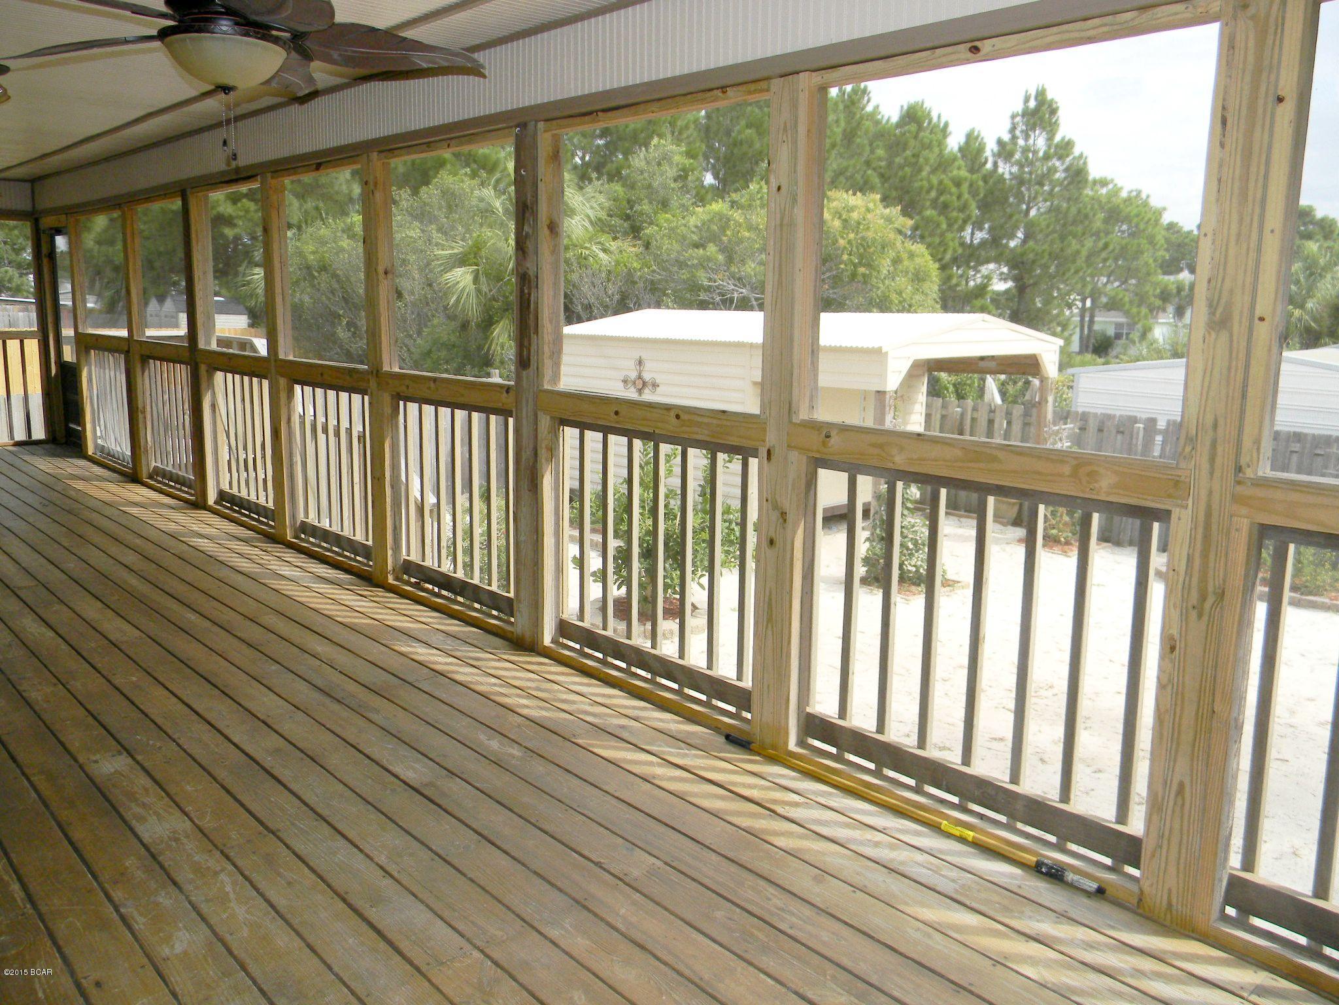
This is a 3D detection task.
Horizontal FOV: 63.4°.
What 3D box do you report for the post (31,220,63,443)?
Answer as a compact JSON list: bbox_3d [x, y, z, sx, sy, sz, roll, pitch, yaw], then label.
[{"bbox_3d":[-5.909,-1.606,10.286,0.120,2.090,0.140,-8,13,-41],"label":"post"}]

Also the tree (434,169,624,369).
[{"bbox_3d":[-2.355,-3.450,18.127,3.200,4.150,3.200,1,10,0],"label":"tree"}]

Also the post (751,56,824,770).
[{"bbox_3d":[0.361,-0.233,3.378,0.110,2.090,0.130,-8,13,-41],"label":"post"}]

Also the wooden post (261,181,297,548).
[{"bbox_3d":[-2.252,-0.810,6.260,0.110,2.090,0.120,-8,13,-41],"label":"wooden post"}]

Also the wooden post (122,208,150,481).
[{"bbox_3d":[-4.100,-1.207,8.335,0.110,2.090,0.120,-8,13,-41],"label":"wooden post"}]

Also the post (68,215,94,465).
[{"bbox_3d":[-5.090,-1.410,9.375,0.110,2.090,0.120,-8,13,-41],"label":"post"}]

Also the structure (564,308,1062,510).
[{"bbox_3d":[1.558,-1.446,14.445,3.560,2.190,5.870,-8,13,-41],"label":"structure"}]

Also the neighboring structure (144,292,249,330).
[{"bbox_3d":[-20.931,-8.090,48.000,3.800,2.600,4.200,-8,13,-41],"label":"neighboring structure"}]

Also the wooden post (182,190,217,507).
[{"bbox_3d":[-3.133,-1.003,7.235,0.120,2.090,0.120,-8,13,-41],"label":"wooden post"}]

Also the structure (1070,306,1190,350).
[{"bbox_3d":[28.365,-10.278,63.643,7.000,3.400,9.000,-8,13,-41],"label":"structure"}]

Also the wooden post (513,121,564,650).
[{"bbox_3d":[-0.527,-0.430,4.345,0.130,2.090,0.160,-8,13,-41],"label":"wooden post"}]

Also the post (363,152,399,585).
[{"bbox_3d":[-1.417,-0.626,5.330,0.110,2.090,0.120,-8,13,-41],"label":"post"}]

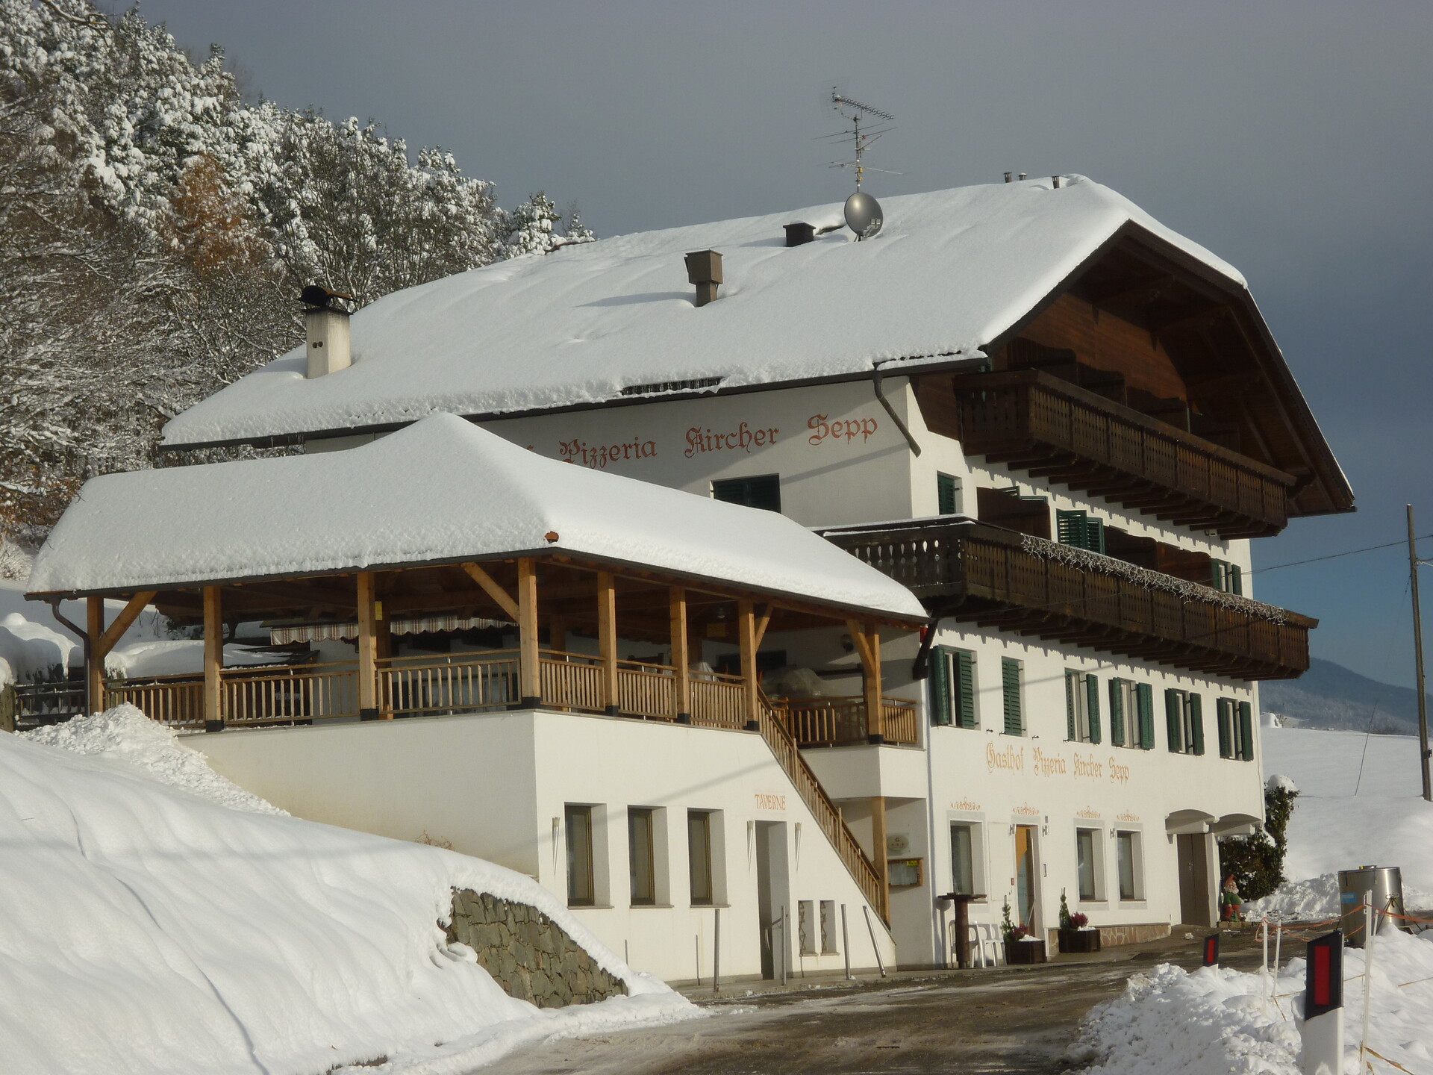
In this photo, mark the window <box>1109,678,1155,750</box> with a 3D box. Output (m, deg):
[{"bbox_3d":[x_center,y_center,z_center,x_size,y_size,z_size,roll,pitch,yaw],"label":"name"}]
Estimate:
[{"bbox_3d":[7.548,3.238,64.881,0.198,1.265,2.453,-5,-7,23],"label":"window"}]

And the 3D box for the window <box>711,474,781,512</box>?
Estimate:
[{"bbox_3d":[0.511,-0.308,56.971,1.180,1.280,0.120,-5,-7,23],"label":"window"}]

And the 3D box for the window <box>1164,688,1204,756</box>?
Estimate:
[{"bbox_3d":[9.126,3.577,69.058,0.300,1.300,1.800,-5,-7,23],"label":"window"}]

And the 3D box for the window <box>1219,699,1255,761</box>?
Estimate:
[{"bbox_3d":[10.370,3.865,71.270,0.198,1.243,2.288,-5,-7,23],"label":"window"}]

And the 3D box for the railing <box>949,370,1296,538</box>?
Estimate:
[{"bbox_3d":[7.883,-1.288,64.968,1.320,1.265,16.445,-5,-7,23],"label":"railing"}]

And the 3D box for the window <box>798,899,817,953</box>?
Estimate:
[{"bbox_3d":[1.224,5.490,49.977,0.165,0.770,0.627,-5,-7,23],"label":"window"}]

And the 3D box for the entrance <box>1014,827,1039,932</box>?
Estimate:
[{"bbox_3d":[5.155,5.964,59.660,0.120,2.250,1.200,-5,-7,23],"label":"entrance"}]

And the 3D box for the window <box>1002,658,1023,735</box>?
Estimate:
[{"bbox_3d":[4.928,2.677,59.639,0.070,1.280,1.130,-5,-7,23],"label":"window"}]

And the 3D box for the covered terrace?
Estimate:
[{"bbox_3d":[-2.686,0.903,49.881,7.425,4.136,13.475,-5,-7,23],"label":"covered terrace"}]

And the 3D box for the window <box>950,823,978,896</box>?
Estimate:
[{"bbox_3d":[3.919,5.204,56.899,0.150,1.300,1.500,-5,-7,23],"label":"window"}]

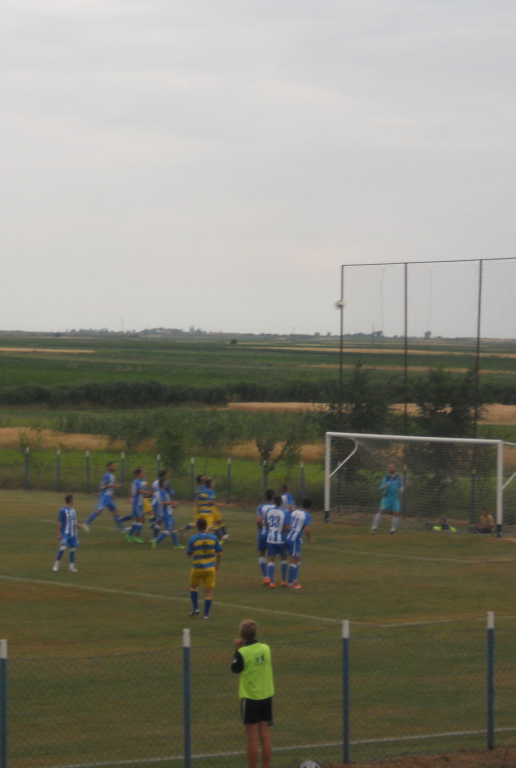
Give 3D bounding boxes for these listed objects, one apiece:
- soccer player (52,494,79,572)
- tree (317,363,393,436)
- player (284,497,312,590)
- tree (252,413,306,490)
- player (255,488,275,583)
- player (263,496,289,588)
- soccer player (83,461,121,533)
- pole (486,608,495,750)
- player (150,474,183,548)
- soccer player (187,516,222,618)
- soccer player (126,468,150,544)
[{"bbox_3d":[-4.230,3.285,59.800,0.600,1.730,0.450,0,1,-27],"label":"soccer player"},{"bbox_3d":[3.035,1.573,86.500,2.450,4.500,2.450,1,1,0],"label":"tree"},{"bbox_3d":[0.832,3.276,55.900,0.500,1.840,0.550,0,1,-44],"label":"player"},{"bbox_3d":[0.652,2.224,91.000,1.800,2.750,1.850,1,1,0],"label":"tree"},{"bbox_3d":[0.199,3.189,57.100,0.560,1.900,0.450,1,1,14],"label":"player"},{"bbox_3d":[0.370,3.164,54.500,0.530,1.830,0.380,1,1,14],"label":"player"},{"bbox_3d":[-4.158,2.997,72.300,1.000,1.860,0.600,1,1,9],"label":"soccer player"},{"bbox_3d":[2.697,3.432,31.500,0.075,1.610,0.075,0,1,-35],"label":"pole"},{"bbox_3d":[-2.214,3.138,66.200,0.720,1.730,0.520,0,1,-26],"label":"player"},{"bbox_3d":[-0.932,3.216,47.700,0.620,1.800,0.400,1,1,-3],"label":"soccer player"},{"bbox_3d":[-3.038,3.076,68.900,0.680,1.870,0.550,1,1,-3],"label":"soccer player"}]

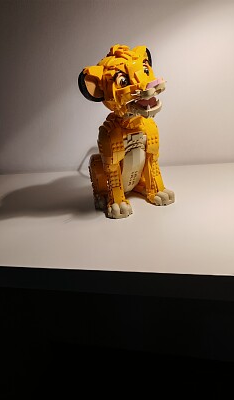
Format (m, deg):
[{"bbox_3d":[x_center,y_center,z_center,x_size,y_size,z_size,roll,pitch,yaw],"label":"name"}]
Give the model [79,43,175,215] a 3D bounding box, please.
[{"bbox_3d":[0.007,-0.143,0.604,0.174,0.298,0.193,-16,22,-25],"label":"model"}]

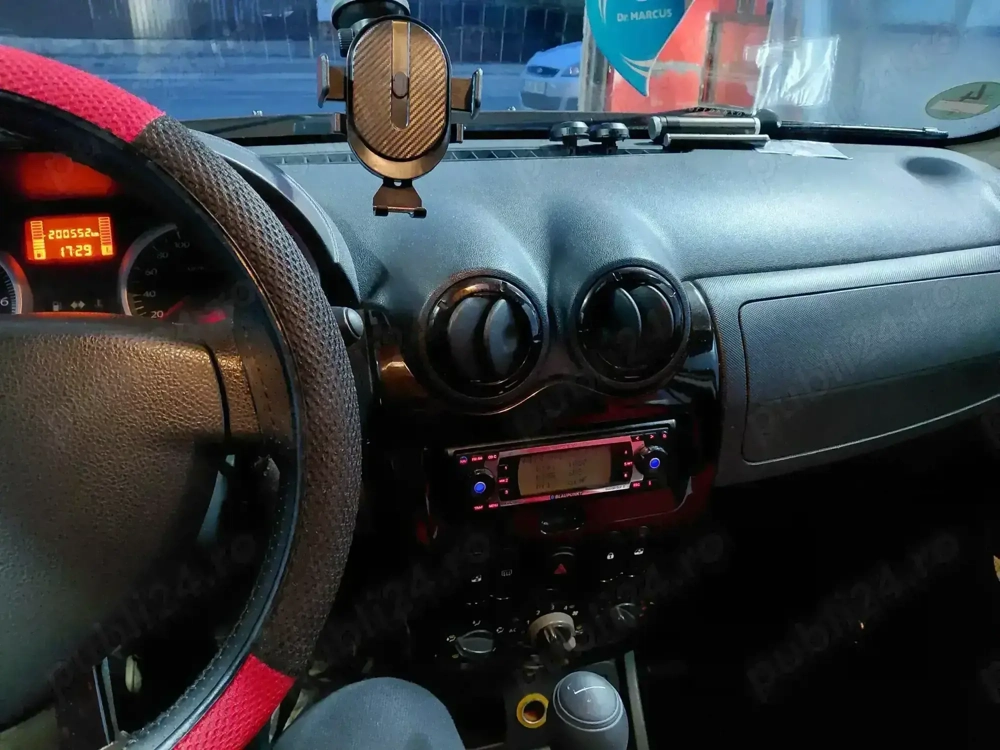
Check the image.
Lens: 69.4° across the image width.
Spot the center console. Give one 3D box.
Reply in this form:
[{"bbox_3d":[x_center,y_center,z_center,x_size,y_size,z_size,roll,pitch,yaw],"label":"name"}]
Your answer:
[{"bbox_3d":[0.040,0.135,0.580,0.300,0.440,0.240,-5,24,-16],"label":"center console"}]

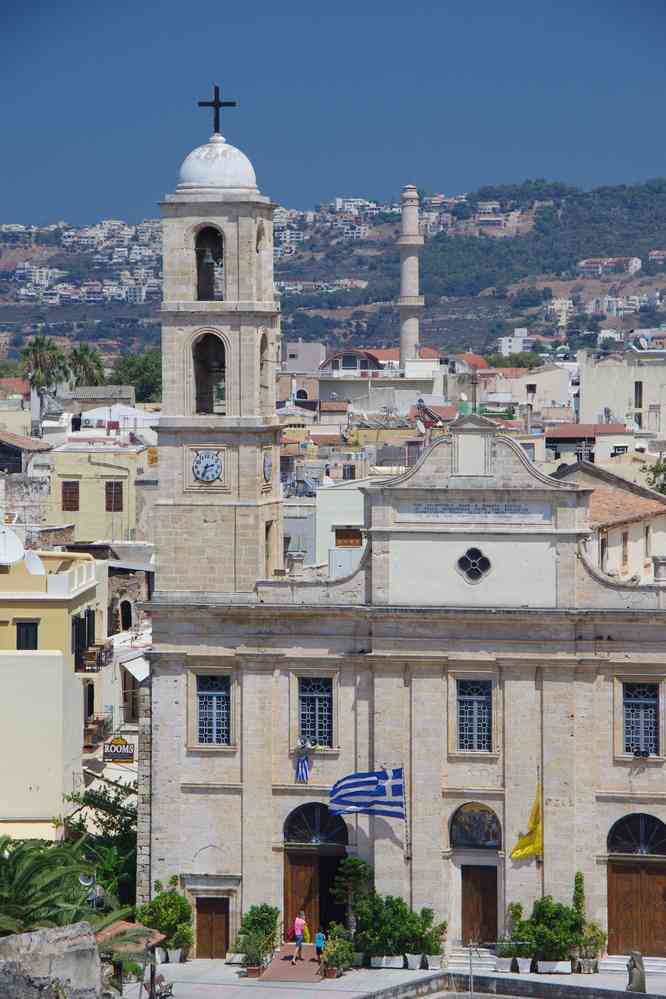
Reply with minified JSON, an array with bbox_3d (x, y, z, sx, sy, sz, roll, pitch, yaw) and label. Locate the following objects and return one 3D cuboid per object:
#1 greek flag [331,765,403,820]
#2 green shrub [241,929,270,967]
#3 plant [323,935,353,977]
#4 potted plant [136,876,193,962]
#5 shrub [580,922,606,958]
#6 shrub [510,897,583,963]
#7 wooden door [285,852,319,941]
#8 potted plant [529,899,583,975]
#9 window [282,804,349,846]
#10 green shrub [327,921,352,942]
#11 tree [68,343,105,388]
[{"bbox_3d":[1.042,9.111,129.425,2.350,1.600,0.400,0,2,12],"label":"greek flag"},{"bbox_3d":[-2.397,13.855,128.725,0.950,1.150,0.900,0,2,0],"label":"green shrub"},{"bbox_3d":[0.176,14.543,132.195,0.877,1.181,0.900,0,3,10],"label":"plant"},{"bbox_3d":[-5.478,13.654,135.391,1.553,2.575,1.400,0,3,10],"label":"potted plant"},{"bbox_3d":[8.327,14.093,133.024,0.749,1.028,0.750,0,3,10],"label":"shrub"},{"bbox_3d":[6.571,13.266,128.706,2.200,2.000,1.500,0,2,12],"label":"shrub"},{"bbox_3d":[-0.995,12.519,131.408,1.106,2.886,0.100,0,2,13],"label":"wooden door"},{"bbox_3d":[6.864,13.422,128.422,1.650,2.306,1.250,0,2,13],"label":"potted plant"},{"bbox_3d":[-0.521,10.276,131.398,1.980,1.350,0.180,0,2,12],"label":"window"},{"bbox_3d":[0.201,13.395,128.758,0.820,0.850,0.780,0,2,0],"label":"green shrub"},{"bbox_3d":[-19.533,-6.952,330.209,3.000,11.000,3.000,0,2,13],"label":"tree"}]

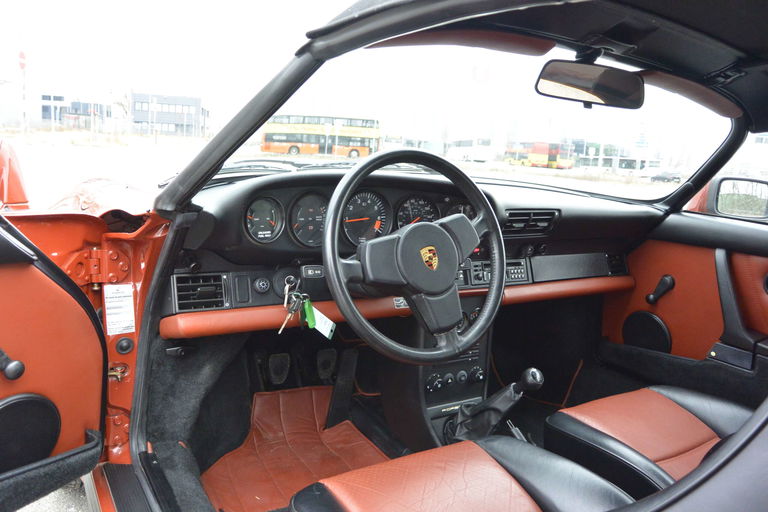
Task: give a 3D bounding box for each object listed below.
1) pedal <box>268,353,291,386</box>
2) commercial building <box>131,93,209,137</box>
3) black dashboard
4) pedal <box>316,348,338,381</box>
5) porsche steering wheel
[{"bbox_3d":[-0.272,0.296,1.501,0.060,0.085,0.030,-4,-9,-34],"label":"pedal"},{"bbox_3d":[-43.487,-27.635,114.182,14.500,7.800,12.000,-2,12,-28],"label":"commercial building"},{"bbox_3d":[0.122,-0.070,1.345,1.300,0.260,0.340,-4,13,-34],"label":"black dashboard"},{"bbox_3d":[-0.155,0.300,1.583,0.060,0.085,0.030,-4,-9,-34],"label":"pedal"},{"bbox_3d":[0.058,0.001,1.028,0.385,0.385,0.090,-3,-9,-33],"label":"porsche steering wheel"}]

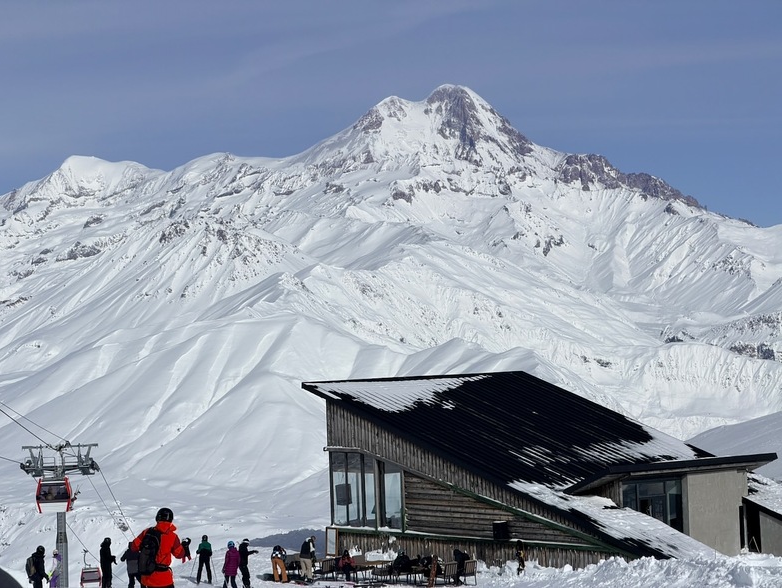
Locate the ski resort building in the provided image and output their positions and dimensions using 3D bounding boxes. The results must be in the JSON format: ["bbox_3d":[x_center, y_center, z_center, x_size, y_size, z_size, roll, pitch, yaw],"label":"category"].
[{"bbox_3d":[8.551,6.906,89.811,13.900,7.450,20.900,-1,-1,-42],"label":"ski resort building"}]

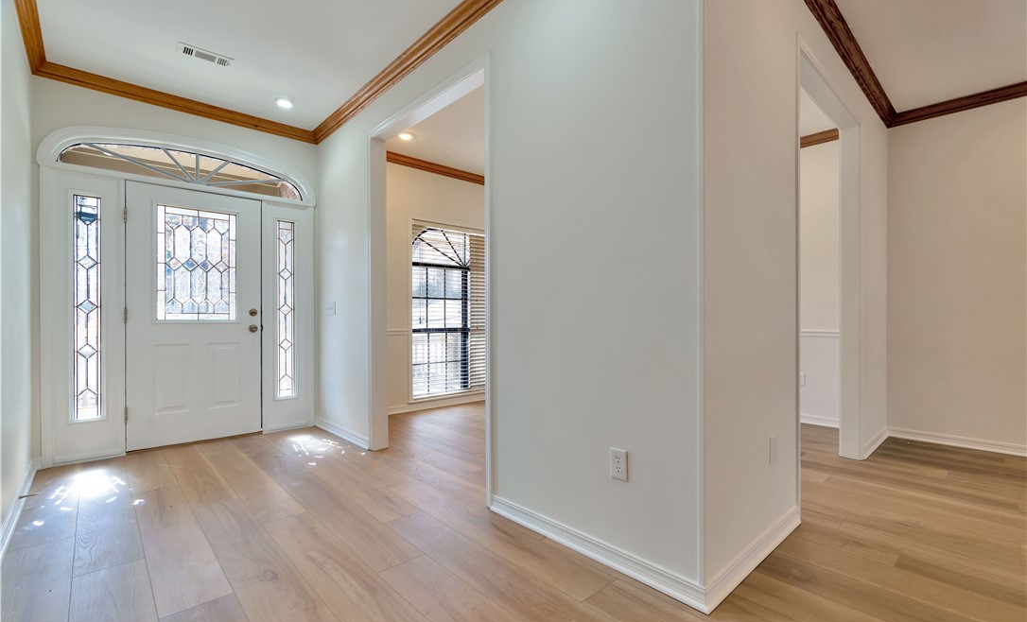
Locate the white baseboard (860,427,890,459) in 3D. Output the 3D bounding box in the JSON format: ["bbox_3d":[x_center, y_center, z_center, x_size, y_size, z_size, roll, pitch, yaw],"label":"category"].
[{"bbox_3d":[2.797,1.003,3.520,0.900,0.095,0.018,0,-1,-43],"label":"white baseboard"}]

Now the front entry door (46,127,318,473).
[{"bbox_3d":[-2.559,-0.147,3.709,1.800,2.437,0.130,0,-1,-43],"label":"front entry door"}]

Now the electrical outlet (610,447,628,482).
[{"bbox_3d":[0.419,0.612,1.811,0.009,0.119,0.079,0,-1,-43],"label":"electrical outlet"}]

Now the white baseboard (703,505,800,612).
[{"bbox_3d":[1.039,0.999,1.916,1.020,0.095,0.018,0,-1,-43],"label":"white baseboard"}]

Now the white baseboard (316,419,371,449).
[{"bbox_3d":[-1.489,1.021,3.875,0.018,0.095,1.080,0,-1,-43],"label":"white baseboard"}]

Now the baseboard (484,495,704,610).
[{"bbox_3d":[0.271,1.002,1.985,0.018,0.095,1.165,0,-1,-43],"label":"baseboard"}]

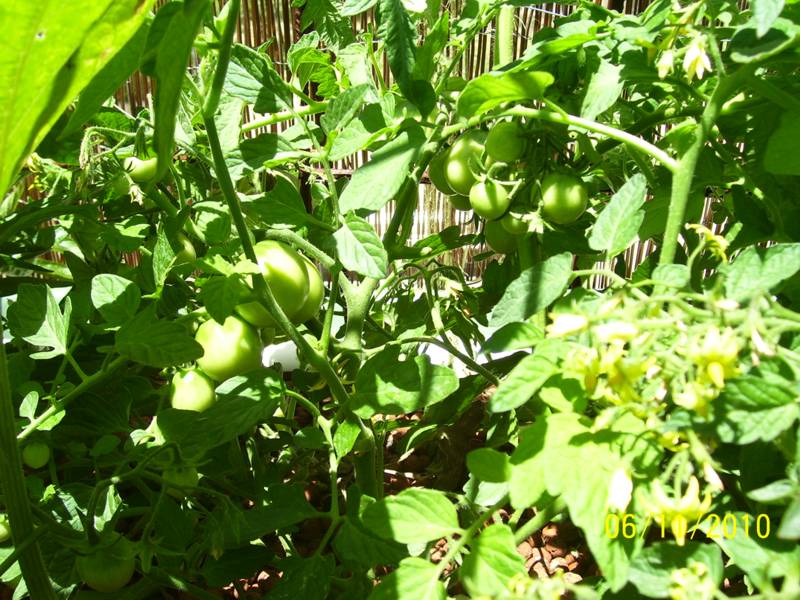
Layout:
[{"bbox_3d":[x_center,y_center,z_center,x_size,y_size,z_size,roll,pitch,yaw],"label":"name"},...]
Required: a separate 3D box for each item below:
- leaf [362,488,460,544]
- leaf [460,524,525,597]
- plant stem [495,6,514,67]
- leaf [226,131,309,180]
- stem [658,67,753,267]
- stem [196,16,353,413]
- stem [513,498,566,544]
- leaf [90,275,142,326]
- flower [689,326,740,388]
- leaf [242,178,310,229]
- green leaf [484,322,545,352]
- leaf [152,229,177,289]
[{"bbox_3d":[0.009,0.160,0.720,0.071,0.015,0.044,1,56,1],"label":"leaf"},{"bbox_3d":[0.067,0.187,0.700,0.042,0.014,0.054,-24,65,-19],"label":"leaf"},{"bbox_3d":[0.102,-0.257,0.948,0.017,0.065,0.017,4,36,10],"label":"plant stem"},{"bbox_3d":[-0.104,-0.113,0.760,0.064,0.017,0.046,-6,57,-4],"label":"leaf"},{"bbox_3d":[0.189,-0.082,0.623,0.025,0.145,0.015,19,38,11],"label":"stem"},{"bbox_3d":[-0.126,-0.065,0.941,0.067,0.441,0.018,-4,34,13],"label":"stem"},{"bbox_3d":[0.108,0.171,0.750,0.052,0.011,0.011,-38,71,13],"label":"stem"},{"bbox_3d":[-0.264,-0.001,0.900,0.046,0.049,0.012,5,21,-2],"label":"leaf"},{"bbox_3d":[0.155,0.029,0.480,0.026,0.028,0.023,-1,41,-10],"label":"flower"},{"bbox_3d":[-0.099,-0.078,0.780,0.054,0.015,0.044,8,60,1],"label":"leaf"},{"bbox_3d":[0.098,0.033,0.840,0.055,0.016,0.034,0,37,0],"label":"green leaf"},{"bbox_3d":[-0.223,-0.039,0.920,0.026,0.060,0.014,-8,18,-16],"label":"leaf"}]

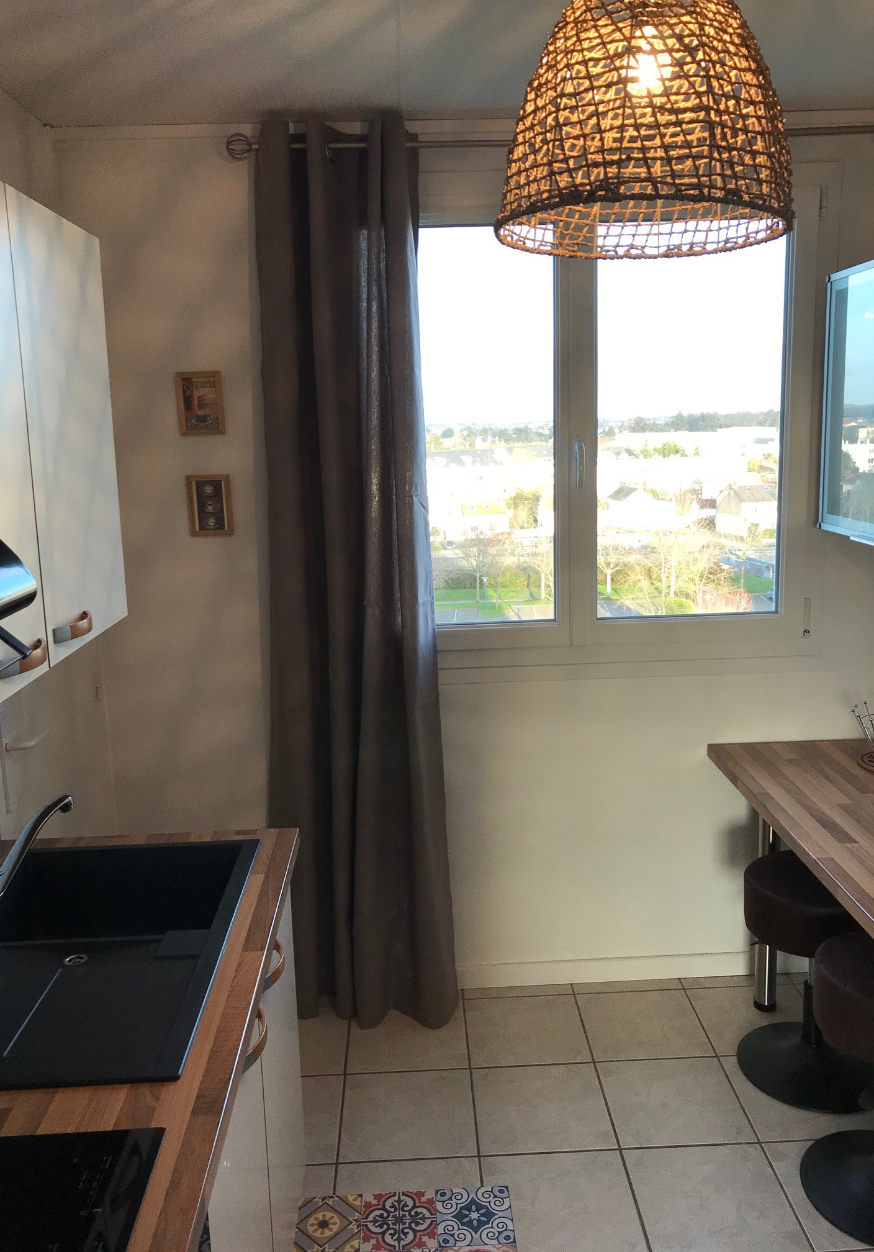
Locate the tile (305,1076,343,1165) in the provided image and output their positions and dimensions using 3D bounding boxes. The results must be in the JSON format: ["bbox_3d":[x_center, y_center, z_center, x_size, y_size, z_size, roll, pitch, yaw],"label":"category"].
[{"bbox_3d":[-0.408,1.248,2.549,0.332,0.010,0.331,-2,11,-1],"label":"tile"}]

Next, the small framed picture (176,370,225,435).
[{"bbox_3d":[-0.639,-0.603,2.744,0.120,0.168,0.014,-2,11,-1],"label":"small framed picture"}]

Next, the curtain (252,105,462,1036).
[{"bbox_3d":[-0.237,-0.060,2.742,0.535,2.440,0.190,-2,11,-1],"label":"curtain"}]

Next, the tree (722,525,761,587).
[{"bbox_3d":[31.634,-6.904,104.685,4.274,6.922,4.274,-2,11,-1],"label":"tree"}]

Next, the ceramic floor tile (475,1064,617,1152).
[{"bbox_3d":[0.263,1.218,2.561,0.331,0.010,0.331,-2,11,-1],"label":"ceramic floor tile"}]

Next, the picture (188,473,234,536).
[{"bbox_3d":[-0.624,-0.333,2.797,0.117,0.166,0.014,-2,11,-1],"label":"picture"}]

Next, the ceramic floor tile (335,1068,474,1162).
[{"bbox_3d":[-0.072,1.235,2.557,0.332,0.010,0.331,-2,11,-1],"label":"ceramic floor tile"}]

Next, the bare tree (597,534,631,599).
[{"bbox_3d":[17.858,-6.185,104.456,4.466,6.509,4.466,-2,11,-1],"label":"bare tree"}]

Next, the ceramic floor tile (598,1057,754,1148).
[{"bbox_3d":[0.599,1.209,2.574,0.332,0.010,0.331,-2,11,-1],"label":"ceramic floor tile"}]

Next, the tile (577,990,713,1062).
[{"bbox_3d":[0.589,1.144,2.901,0.332,0.010,0.331,-2,11,-1],"label":"tile"}]

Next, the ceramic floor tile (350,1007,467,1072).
[{"bbox_3d":[-0.083,1.170,2.884,0.332,0.010,0.331,-2,11,-1],"label":"ceramic floor tile"}]

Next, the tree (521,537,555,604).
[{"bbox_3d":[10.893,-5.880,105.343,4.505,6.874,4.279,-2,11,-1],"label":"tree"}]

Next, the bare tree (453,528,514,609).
[{"bbox_3d":[4.586,-5.962,104.243,5.679,7.916,5.395,-2,11,-1],"label":"bare tree"}]

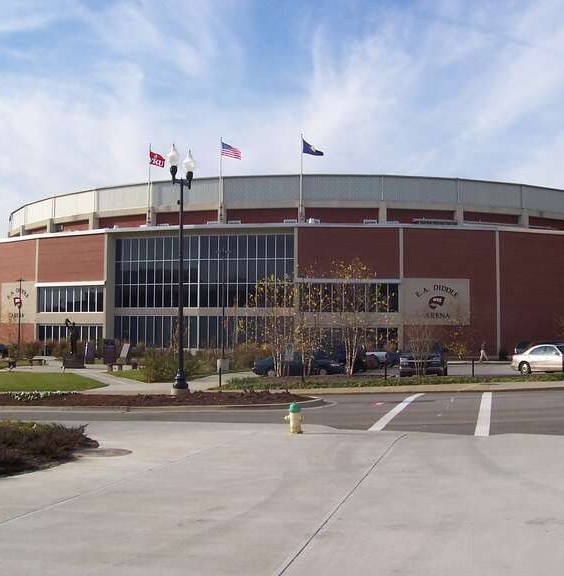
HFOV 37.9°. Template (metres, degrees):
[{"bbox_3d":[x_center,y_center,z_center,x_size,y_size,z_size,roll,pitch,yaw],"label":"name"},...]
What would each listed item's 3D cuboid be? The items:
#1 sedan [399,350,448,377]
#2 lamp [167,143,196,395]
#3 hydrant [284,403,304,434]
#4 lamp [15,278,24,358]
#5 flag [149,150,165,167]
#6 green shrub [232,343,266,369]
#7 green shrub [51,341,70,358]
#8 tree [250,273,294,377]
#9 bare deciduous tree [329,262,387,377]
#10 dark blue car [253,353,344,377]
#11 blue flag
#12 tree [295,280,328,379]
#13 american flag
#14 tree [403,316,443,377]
[{"bbox_3d":[6.677,3.433,38.600,1.830,1.420,4.600,0,-4,11],"label":"sedan"},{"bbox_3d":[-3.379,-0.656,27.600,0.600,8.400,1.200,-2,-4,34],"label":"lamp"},{"bbox_3d":[0.282,2.930,18.500,0.450,0.720,0.400,0,-3,-3],"label":"hydrant"},{"bbox_3d":[-23.736,2.735,73.964,0.900,7.200,0.400,1,-3,-6],"label":"lamp"},{"bbox_3d":[-14.702,-15.090,96.399,1.750,1.750,0.350,0,-3,6],"label":"flag"},{"bbox_3d":[-2.182,4.403,53.331,2.300,1.720,2.100,0,-3,0],"label":"green shrub"},{"bbox_3d":[-17.539,4.870,65.000,1.600,1.400,1.500,0,-3,0],"label":"green shrub"},{"bbox_3d":[-0.419,1.610,36.200,1.900,4.550,1.900,0,-3,0],"label":"tree"},{"bbox_3d":[3.348,1.308,36.400,2.450,5.200,2.400,0,-3,0],"label":"bare deciduous tree"},{"bbox_3d":[0.879,4.152,43.830,4.900,1.380,1.800,0,-3,0],"label":"dark blue car"},{"bbox_3d":[3.300,-14.719,86.000,2.200,1.800,0.500,1,-4,-11],"label":"blue flag"},{"bbox_3d":[1.301,1.830,36.200,1.500,4.300,1.500,0,-3,0],"label":"tree"},{"bbox_3d":[-5.352,-14.572,87.000,2.200,1.900,0.500,1,-4,-11],"label":"american flag"},{"bbox_3d":[6.093,2.537,35.600,1.700,2.600,1.650,0,-3,0],"label":"tree"}]

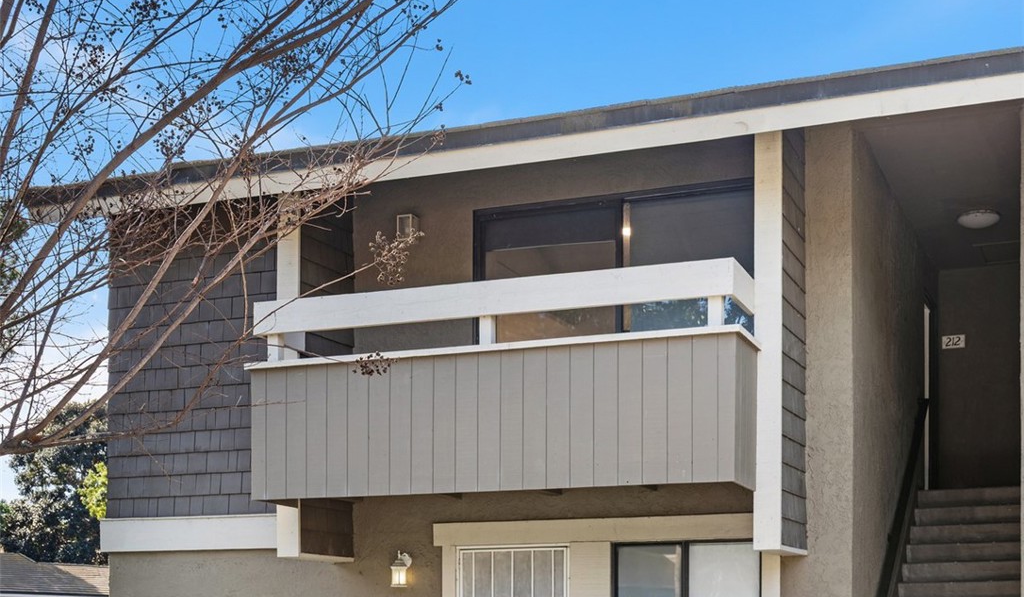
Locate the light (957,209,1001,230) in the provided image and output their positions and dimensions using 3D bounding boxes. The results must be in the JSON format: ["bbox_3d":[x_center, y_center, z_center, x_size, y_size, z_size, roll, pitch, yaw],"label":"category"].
[{"bbox_3d":[4.663,-0.795,14.217,0.412,0.118,0.412,-5,-15,23],"label":"light"}]

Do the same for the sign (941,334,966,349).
[{"bbox_3d":[4.877,0.482,15.706,0.240,0.134,0.020,-5,-15,23],"label":"sign"}]

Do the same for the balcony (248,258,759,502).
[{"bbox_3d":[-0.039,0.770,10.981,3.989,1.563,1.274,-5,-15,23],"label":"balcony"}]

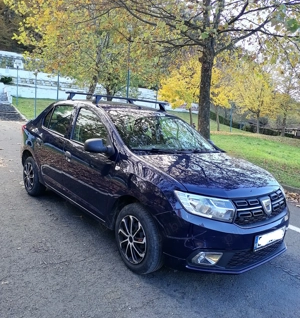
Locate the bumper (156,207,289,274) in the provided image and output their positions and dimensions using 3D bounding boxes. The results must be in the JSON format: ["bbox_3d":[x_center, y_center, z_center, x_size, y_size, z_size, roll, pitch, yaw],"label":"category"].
[{"bbox_3d":[0.835,0.682,2.720,1.680,0.470,0.540,-1,10,-40],"label":"bumper"}]

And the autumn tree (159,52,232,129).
[{"bbox_3d":[3.332,-5.053,22.000,5.500,5.800,5.300,4,6,8],"label":"autumn tree"}]

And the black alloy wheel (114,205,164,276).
[{"bbox_3d":[-0.107,0.697,2.672,0.190,0.615,0.615,1,9,-35],"label":"black alloy wheel"}]

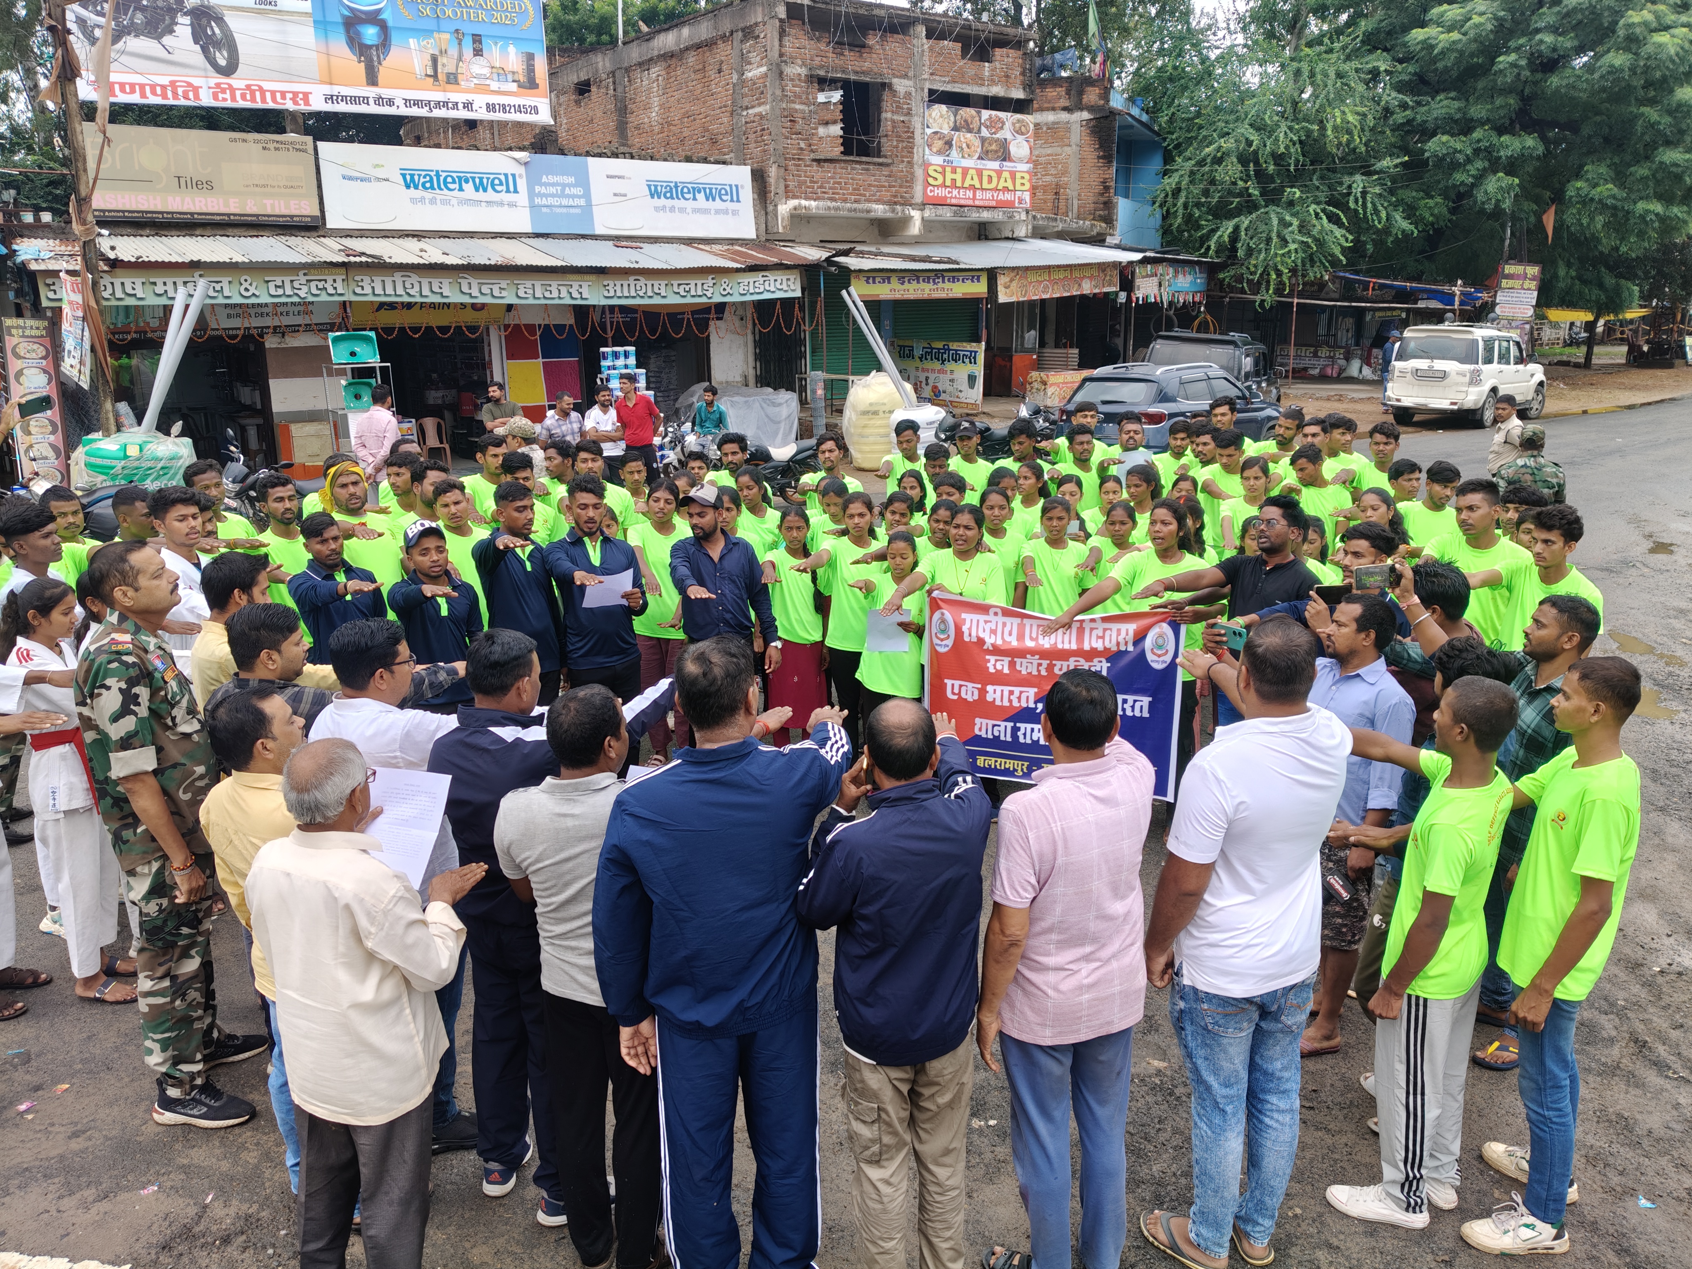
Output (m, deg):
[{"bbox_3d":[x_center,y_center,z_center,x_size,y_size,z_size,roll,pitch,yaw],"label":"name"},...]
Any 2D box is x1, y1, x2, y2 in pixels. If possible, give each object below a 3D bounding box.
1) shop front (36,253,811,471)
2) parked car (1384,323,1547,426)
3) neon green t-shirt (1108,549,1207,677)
[{"bbox_3d":[-5.400,-4.050,18.900,10.900,3.100,1.800,-10,17,-32],"label":"shop front"},{"bbox_3d":[12.980,-5.420,26.330,4.450,1.950,1.840,-14,21,-43],"label":"parked car"},{"bbox_3d":[1.489,-0.094,6.175,0.500,0.650,0.380,5,17,19],"label":"neon green t-shirt"}]

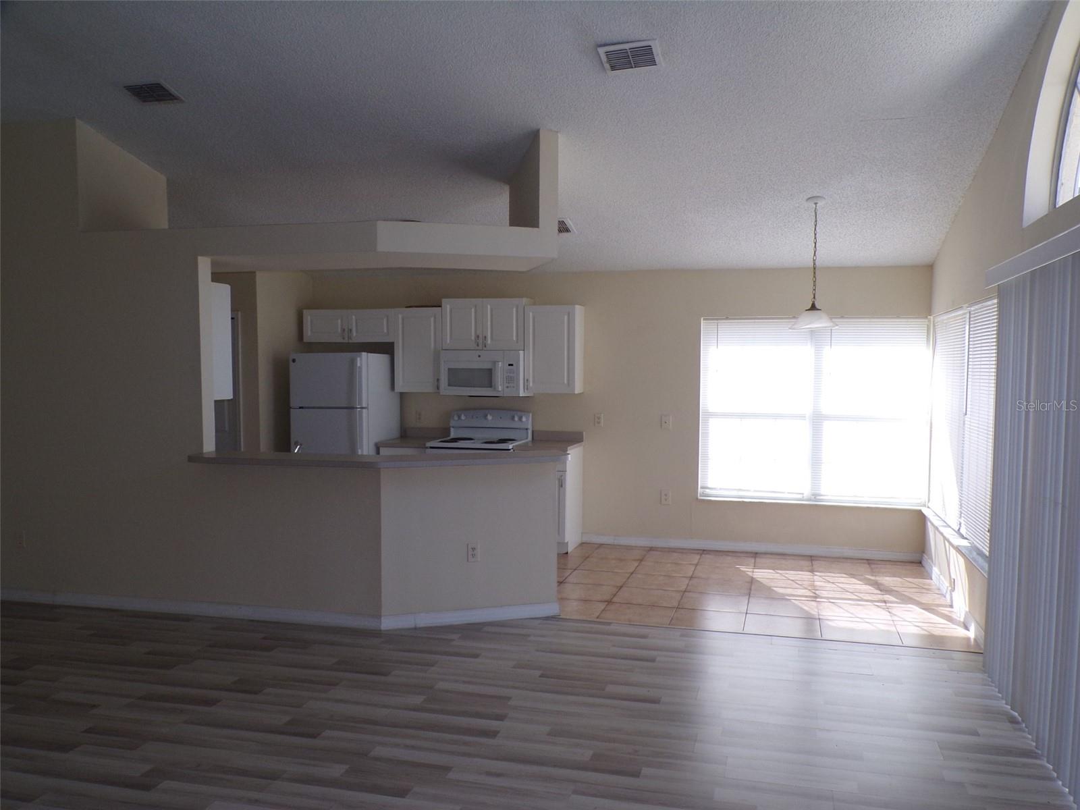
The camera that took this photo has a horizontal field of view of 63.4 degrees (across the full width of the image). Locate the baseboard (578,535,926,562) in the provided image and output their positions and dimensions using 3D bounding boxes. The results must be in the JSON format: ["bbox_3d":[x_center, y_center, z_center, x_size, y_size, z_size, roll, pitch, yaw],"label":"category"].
[{"bbox_3d":[1.754,1.230,7.518,2.843,0.084,0.015,1,2,16],"label":"baseboard"}]

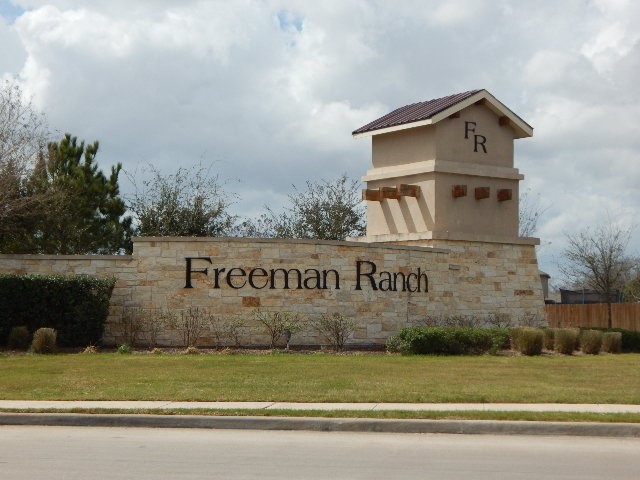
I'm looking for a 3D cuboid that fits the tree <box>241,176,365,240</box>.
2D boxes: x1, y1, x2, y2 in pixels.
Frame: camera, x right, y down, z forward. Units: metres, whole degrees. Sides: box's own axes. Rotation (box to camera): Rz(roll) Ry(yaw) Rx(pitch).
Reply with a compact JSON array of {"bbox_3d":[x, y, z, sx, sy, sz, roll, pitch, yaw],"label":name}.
[{"bbox_3d":[-0.221,0.689,45.045,5.267,6.646,4.846,0,-4,0],"label":"tree"}]

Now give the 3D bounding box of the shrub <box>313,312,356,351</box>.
[{"bbox_3d":[0.373,2.531,31.200,1.162,1.051,1.046,0,-4,0],"label":"shrub"}]

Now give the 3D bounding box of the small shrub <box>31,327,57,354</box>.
[{"bbox_3d":[-6.614,2.418,27.000,0.610,0.646,0.610,1,-4,0],"label":"small shrub"}]

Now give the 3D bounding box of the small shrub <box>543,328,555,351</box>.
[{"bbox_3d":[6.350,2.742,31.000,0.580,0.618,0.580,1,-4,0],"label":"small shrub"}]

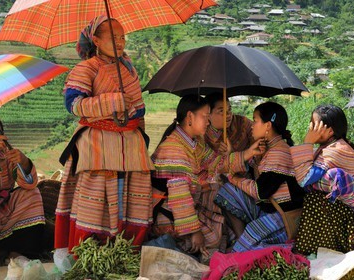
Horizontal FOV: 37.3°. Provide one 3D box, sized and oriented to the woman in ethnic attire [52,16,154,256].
[{"bbox_3d":[-0.452,-0.016,3.270,0.580,1.510,0.480,-1,3,-33],"label":"woman in ethnic attire"}]

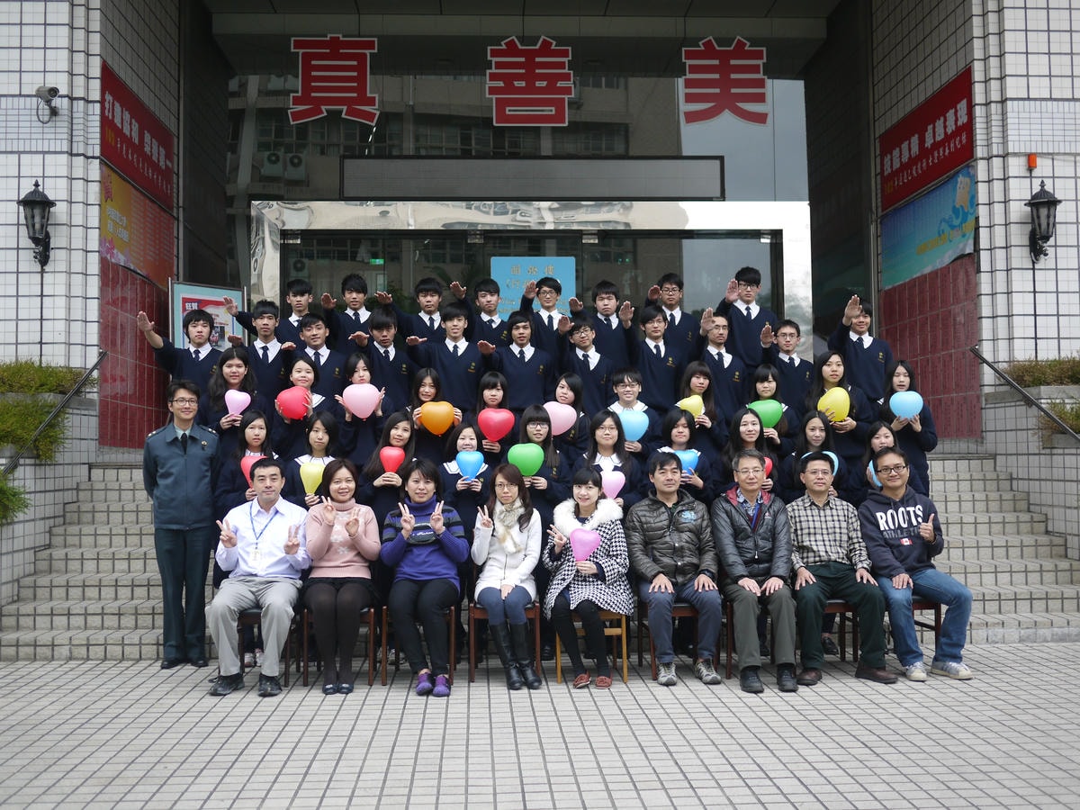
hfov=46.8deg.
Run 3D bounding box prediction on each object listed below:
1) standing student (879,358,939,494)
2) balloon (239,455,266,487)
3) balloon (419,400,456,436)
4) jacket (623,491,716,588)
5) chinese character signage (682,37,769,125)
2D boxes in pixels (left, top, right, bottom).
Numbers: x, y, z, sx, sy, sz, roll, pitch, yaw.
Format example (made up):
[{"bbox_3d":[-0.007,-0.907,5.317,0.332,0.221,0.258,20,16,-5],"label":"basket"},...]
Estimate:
[{"bbox_3d":[2.550,0.484,8.675,0.409,1.612,0.420,-1,-2,9],"label":"standing student"},{"bbox_3d":[-1.726,0.403,7.550,0.178,0.201,0.130,0,-2,-3],"label":"balloon"},{"bbox_3d":[-0.680,0.090,8.307,0.227,0.234,0.160,0,-2,-4],"label":"balloon"},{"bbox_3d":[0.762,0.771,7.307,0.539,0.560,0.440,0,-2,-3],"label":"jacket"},{"bbox_3d":[2.037,-3.554,13.675,0.946,0.981,0.050,-1,-2,-3],"label":"chinese character signage"}]

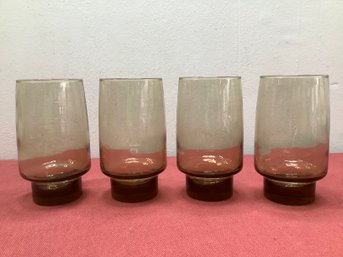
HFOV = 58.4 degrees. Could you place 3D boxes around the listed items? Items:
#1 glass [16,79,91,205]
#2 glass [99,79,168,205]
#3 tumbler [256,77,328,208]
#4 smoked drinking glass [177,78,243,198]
[{"bbox_3d":[-0.120,0.012,0.318,0.070,0.122,0.070,-1,8,0],"label":"glass"},{"bbox_3d":[-0.040,0.010,0.322,0.070,0.122,0.070,-1,8,0],"label":"glass"},{"bbox_3d":[0.121,0.010,0.309,0.070,0.122,0.070,-1,8,0],"label":"tumbler"},{"bbox_3d":[0.041,0.009,0.322,0.070,0.122,0.070,-1,8,0],"label":"smoked drinking glass"}]

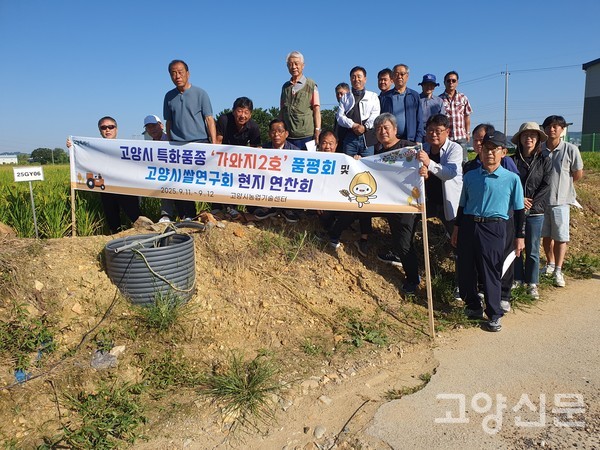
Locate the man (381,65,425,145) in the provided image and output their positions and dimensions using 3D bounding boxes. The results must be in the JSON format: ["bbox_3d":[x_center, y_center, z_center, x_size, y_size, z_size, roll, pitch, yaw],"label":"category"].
[{"bbox_3d":[1.146,-0.944,5.140,0.520,1.700,0.320,1,9,16],"label":"man"}]

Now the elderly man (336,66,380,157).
[{"bbox_3d":[0.625,-0.783,4.789,0.540,1.730,0.340,1,9,18],"label":"elderly man"}]

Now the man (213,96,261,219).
[{"bbox_3d":[-0.582,-0.631,4.271,0.520,1.128,0.550,-2,9,-3],"label":"man"}]

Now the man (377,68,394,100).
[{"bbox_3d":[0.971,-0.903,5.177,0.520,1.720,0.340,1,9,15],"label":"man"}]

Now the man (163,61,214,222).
[{"bbox_3d":[-1.101,-0.868,4.698,0.540,1.660,0.340,-2,9,-1],"label":"man"}]

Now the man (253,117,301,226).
[{"bbox_3d":[-0.214,-0.518,4.290,0.530,0.959,0.580,-1,9,5],"label":"man"}]

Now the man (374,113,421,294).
[{"bbox_3d":[0.898,-0.184,4.026,0.540,1.600,0.550,2,10,22],"label":"man"}]

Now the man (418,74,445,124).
[{"bbox_3d":[1.661,-1.038,5.724,0.480,1.680,0.300,2,10,22],"label":"man"}]

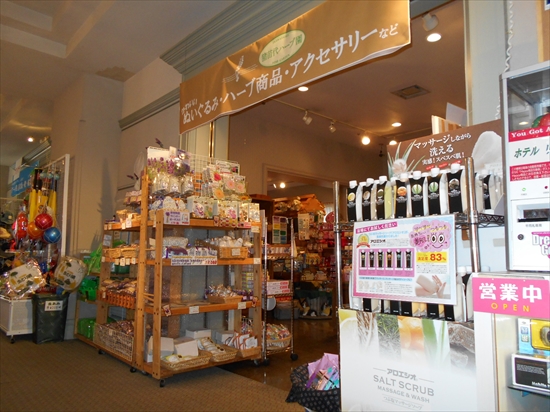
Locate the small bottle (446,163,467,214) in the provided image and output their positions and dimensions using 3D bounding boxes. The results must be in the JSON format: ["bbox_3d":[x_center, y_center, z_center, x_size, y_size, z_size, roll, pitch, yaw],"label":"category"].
[{"bbox_3d":[0.635,-0.058,1.440,0.050,0.174,0.050,6,-8,-42],"label":"small bottle"}]

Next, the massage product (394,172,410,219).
[{"bbox_3d":[0.493,-0.037,1.595,0.050,0.174,0.050,-4,-7,40],"label":"massage product"}]

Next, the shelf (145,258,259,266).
[{"bbox_3d":[-0.647,0.507,3.717,0.970,0.050,0.400,6,-8,-42],"label":"shelf"}]

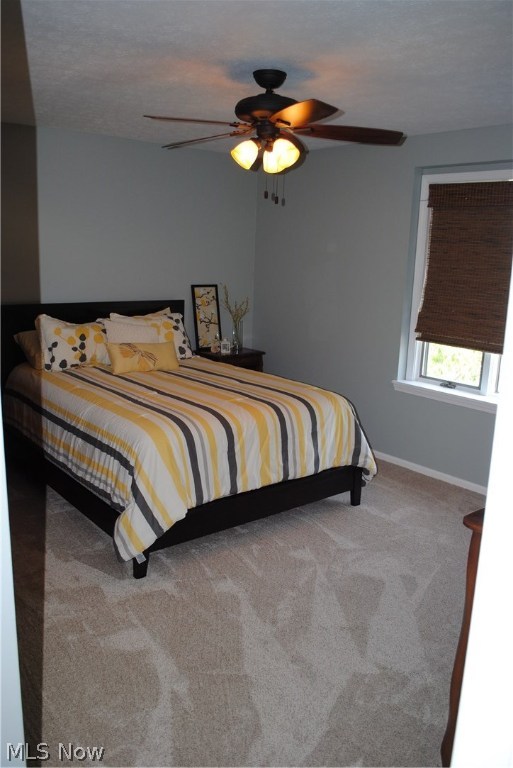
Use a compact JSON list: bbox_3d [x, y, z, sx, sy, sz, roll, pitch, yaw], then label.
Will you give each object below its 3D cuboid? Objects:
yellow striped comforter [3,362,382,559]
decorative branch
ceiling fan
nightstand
[{"bbox_3d":[-0.546,0.279,4.341,1.830,0.600,2.080,-8,16,-39],"label":"yellow striped comforter"},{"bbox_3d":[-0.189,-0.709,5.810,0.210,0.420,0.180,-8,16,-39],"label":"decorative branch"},{"bbox_3d":[0.037,-1.232,3.048,1.290,0.466,1.290,-8,16,-39],"label":"ceiling fan"},{"bbox_3d":[-0.275,0.053,5.871,0.620,0.680,0.370,-8,16,-39],"label":"nightstand"}]

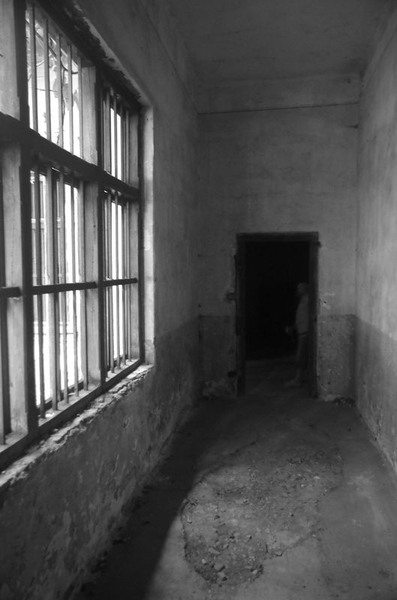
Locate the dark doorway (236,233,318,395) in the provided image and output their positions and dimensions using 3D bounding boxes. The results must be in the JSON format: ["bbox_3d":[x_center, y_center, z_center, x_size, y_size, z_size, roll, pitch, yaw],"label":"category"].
[{"bbox_3d":[1.055,0.210,5.996,1.060,2.180,0.150,0,4,10],"label":"dark doorway"}]

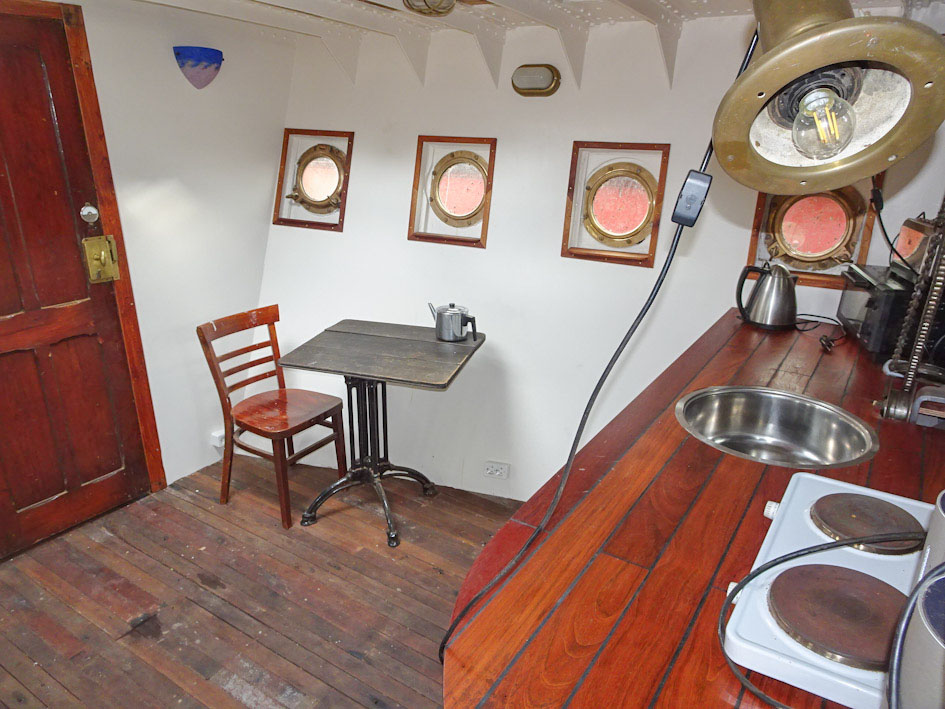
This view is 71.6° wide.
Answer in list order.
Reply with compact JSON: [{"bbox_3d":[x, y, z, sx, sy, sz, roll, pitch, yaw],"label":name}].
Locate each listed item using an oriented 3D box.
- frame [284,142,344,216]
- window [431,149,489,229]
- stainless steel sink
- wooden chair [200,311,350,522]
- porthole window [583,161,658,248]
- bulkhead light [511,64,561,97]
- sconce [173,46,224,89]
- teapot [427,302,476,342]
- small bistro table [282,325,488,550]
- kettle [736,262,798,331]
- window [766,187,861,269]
[{"bbox_3d":[-0.696,-0.815,3.051,0.335,0.325,0.080,10,7,21],"label":"frame"},{"bbox_3d":[-0.040,-0.707,2.803,0.324,0.324,0.060,10,7,21],"label":"window"},{"bbox_3d":[0.698,0.228,1.558,0.420,0.155,0.420,15,25,31],"label":"stainless steel sink"},{"bbox_3d":[-0.813,0.247,2.749,0.420,0.810,0.420,15,25,31],"label":"wooden chair"},{"bbox_3d":[0.580,-0.584,2.559,0.328,0.328,0.060,10,7,21],"label":"porthole window"},{"bbox_3d":[0.244,-1.055,2.530,0.195,0.105,0.080,10,7,21],"label":"bulkhead light"},{"bbox_3d":[-1.051,-1.126,2.588,0.100,0.150,0.210,16,26,34],"label":"sconce"},{"bbox_3d":[-0.080,-0.135,2.646,0.235,0.147,0.132,16,26,34],"label":"teapot"},{"bbox_3d":[-0.333,0.319,2.687,0.645,0.740,0.550,7,22,14],"label":"small bistro table"},{"bbox_3d":[0.994,-0.200,2.183,0.195,0.207,0.162,6,22,13],"label":"kettle"},{"bbox_3d":[1.210,-0.463,2.316,0.330,0.325,0.080,10,7,21],"label":"window"}]

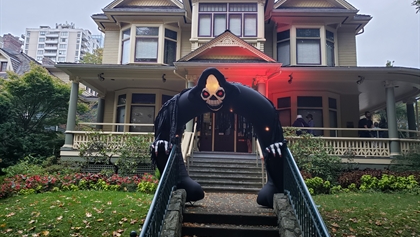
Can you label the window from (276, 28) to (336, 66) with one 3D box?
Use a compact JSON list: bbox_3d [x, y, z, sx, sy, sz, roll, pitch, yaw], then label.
[{"bbox_3d":[4.441,-3.230,14.450,2.750,1.950,0.700,1,-9,3],"label":"window"}]

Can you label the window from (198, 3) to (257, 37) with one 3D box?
[{"bbox_3d":[0.685,-3.799,12.475,2.400,1.500,0.450,1,-9,3],"label":"window"}]

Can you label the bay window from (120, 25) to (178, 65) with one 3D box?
[{"bbox_3d":[-2.920,-3.370,14.792,2.750,1.950,0.700,1,-9,3],"label":"bay window"}]

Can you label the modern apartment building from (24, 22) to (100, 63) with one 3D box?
[{"bbox_3d":[-64.364,-9.059,132.146,24.000,57.000,15.000,1,-9,3],"label":"modern apartment building"}]

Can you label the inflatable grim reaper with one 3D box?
[{"bbox_3d":[0.160,0.295,6.844,2.900,2.950,1.300,1,-9,5],"label":"inflatable grim reaper"}]

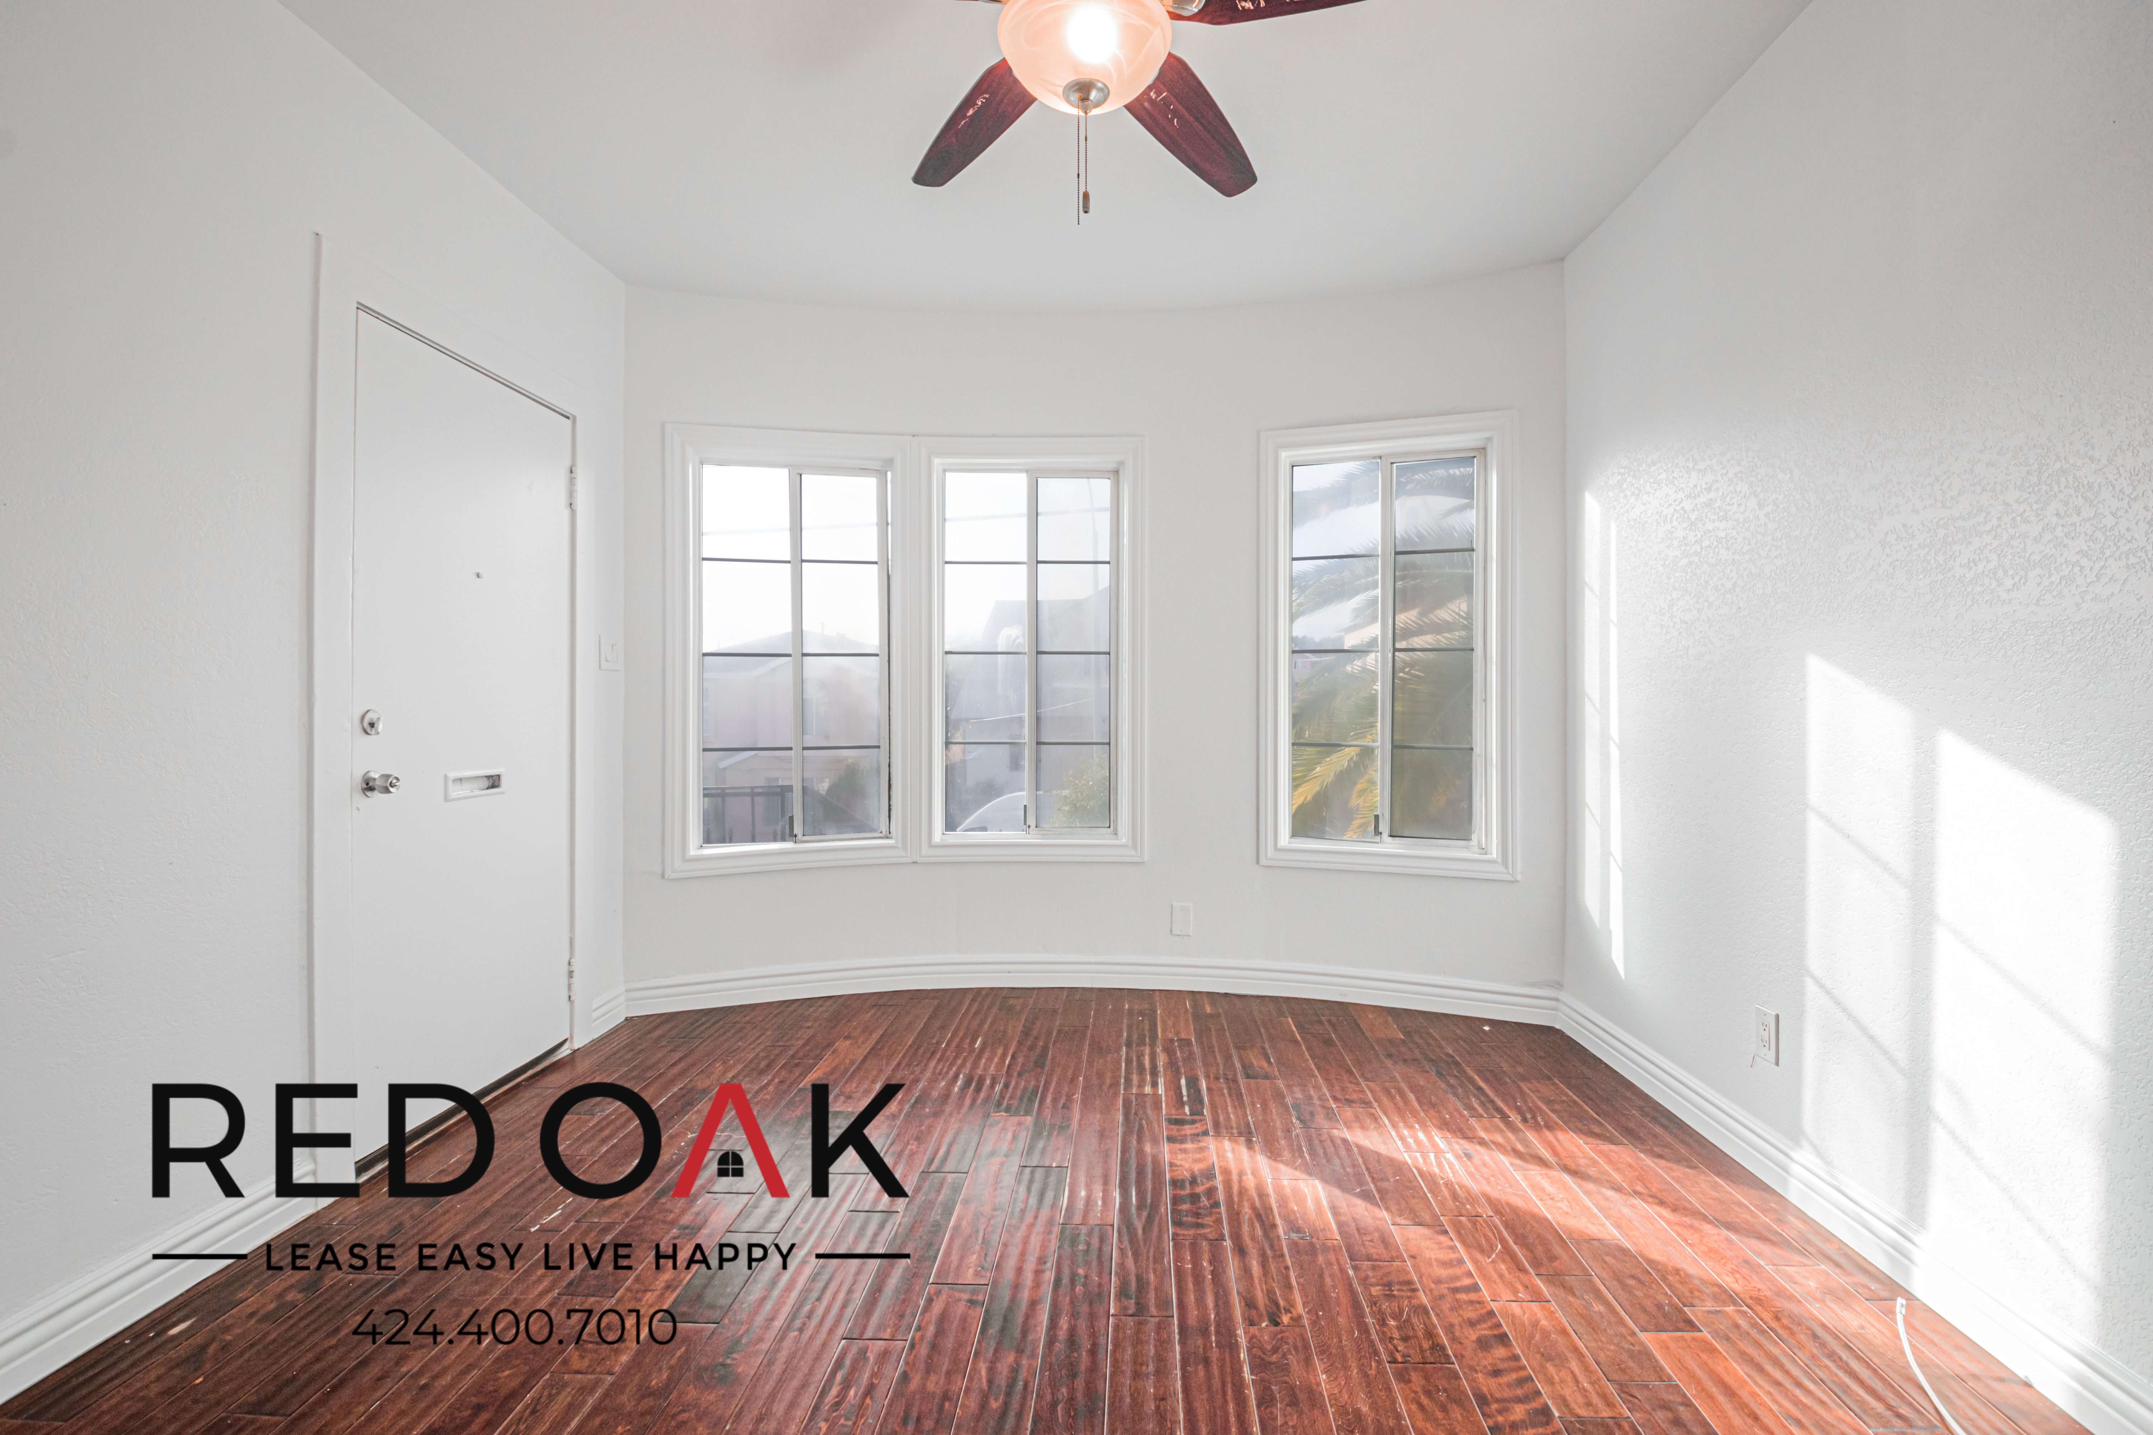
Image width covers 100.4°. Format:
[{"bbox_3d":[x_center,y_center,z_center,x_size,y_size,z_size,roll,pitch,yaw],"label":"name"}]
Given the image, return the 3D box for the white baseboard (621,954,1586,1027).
[{"bbox_3d":[0.044,1.014,3.367,3.305,0.132,0.425,0,1,2],"label":"white baseboard"}]

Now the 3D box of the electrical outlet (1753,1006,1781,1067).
[{"bbox_3d":[1.626,0.748,2.110,0.010,0.118,0.072,0,1,4],"label":"electrical outlet"}]

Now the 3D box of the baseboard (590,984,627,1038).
[{"bbox_3d":[-1.630,1.015,3.123,0.016,0.132,0.197,0,1,4],"label":"baseboard"}]

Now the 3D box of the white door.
[{"bbox_3d":[-1.706,0.041,2.530,0.045,2.035,0.800,0,0,4],"label":"white door"}]

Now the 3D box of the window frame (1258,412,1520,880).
[{"bbox_3d":[1.149,-0.255,3.357,0.905,1.665,0.100,0,1,19],"label":"window frame"}]

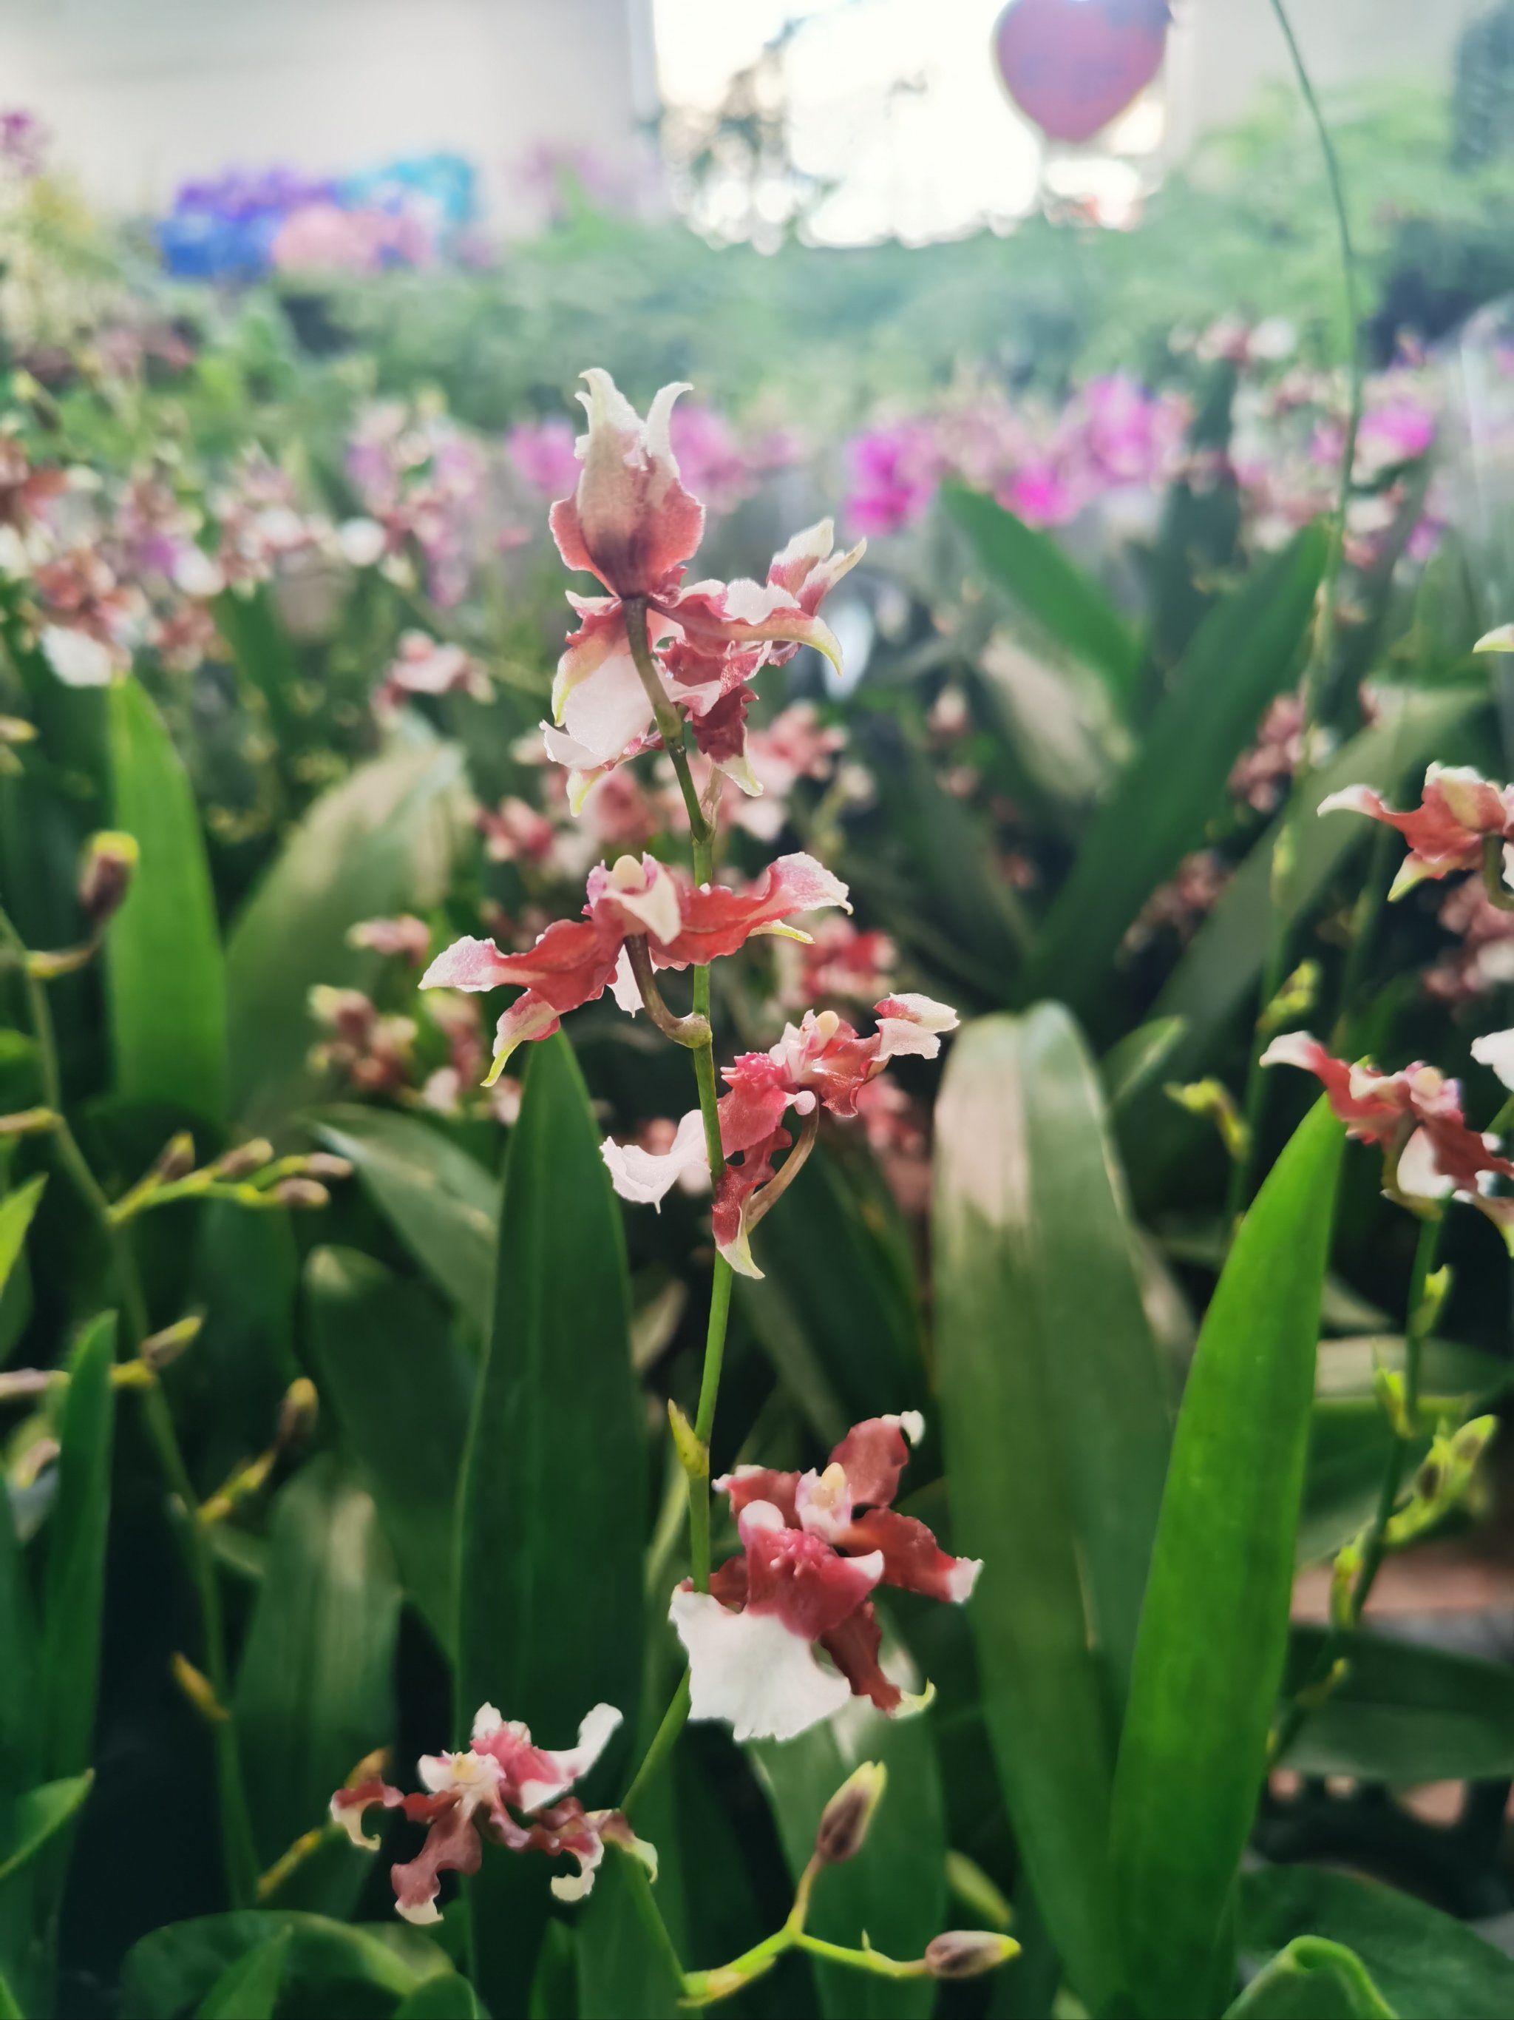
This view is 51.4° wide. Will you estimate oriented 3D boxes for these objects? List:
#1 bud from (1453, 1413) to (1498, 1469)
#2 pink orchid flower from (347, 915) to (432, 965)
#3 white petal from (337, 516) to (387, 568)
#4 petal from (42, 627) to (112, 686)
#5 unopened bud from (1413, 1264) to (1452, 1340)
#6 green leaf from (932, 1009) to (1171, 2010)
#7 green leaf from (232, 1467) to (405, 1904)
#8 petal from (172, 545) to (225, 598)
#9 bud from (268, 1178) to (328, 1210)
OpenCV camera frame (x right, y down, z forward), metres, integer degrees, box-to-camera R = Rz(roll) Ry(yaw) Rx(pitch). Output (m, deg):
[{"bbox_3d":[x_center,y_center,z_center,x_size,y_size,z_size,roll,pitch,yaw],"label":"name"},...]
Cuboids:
[{"bbox_3d":[0.126,0.075,0.275,0.005,0.009,0.005,35,6,0],"label":"bud"},{"bbox_3d":[-0.105,-0.020,0.450,0.022,0.014,0.018,10,21,29],"label":"pink orchid flower"},{"bbox_3d":[-0.168,-0.199,0.670,0.020,0.019,0.008,-2,18,-5],"label":"white petal"},{"bbox_3d":[-0.224,-0.117,0.520,0.022,0.018,0.009,0,18,0],"label":"petal"},{"bbox_3d":[0.118,0.051,0.275,0.004,0.013,0.004,21,6,0],"label":"unopened bud"},{"bbox_3d":[0.058,0.098,0.310,0.039,0.194,0.016,-5,3,0],"label":"green leaf"},{"bbox_3d":[-0.106,0.163,0.380,0.036,0.112,0.013,2,5,0],"label":"green leaf"},{"bbox_3d":[-0.227,-0.178,0.640,0.019,0.018,0.008,-2,18,-5],"label":"petal"},{"bbox_3d":[-0.090,0.036,0.310,0.011,0.005,0.005,3,0,9],"label":"bud"}]

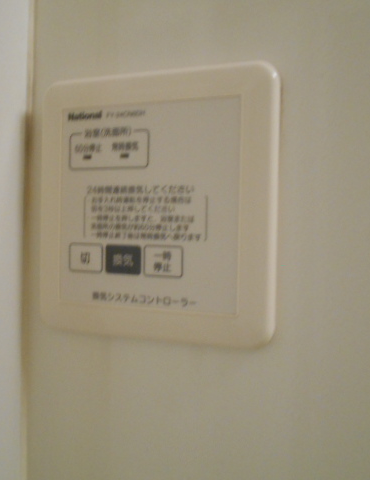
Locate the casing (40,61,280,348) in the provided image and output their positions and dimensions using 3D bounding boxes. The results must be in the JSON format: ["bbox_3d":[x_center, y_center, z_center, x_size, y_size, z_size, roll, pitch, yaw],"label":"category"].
[{"bbox_3d":[-0.016,-0.015,0.222,0.116,0.120,0.011,2,1,22],"label":"casing"}]

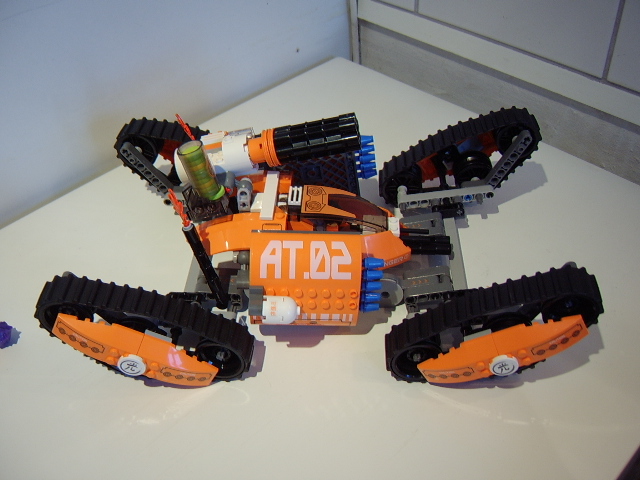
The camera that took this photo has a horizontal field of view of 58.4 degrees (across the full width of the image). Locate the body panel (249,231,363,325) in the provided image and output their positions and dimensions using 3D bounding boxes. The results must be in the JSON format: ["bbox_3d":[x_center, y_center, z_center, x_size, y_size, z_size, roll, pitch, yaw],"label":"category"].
[{"bbox_3d":[-0.008,0.029,0.337,0.064,0.064,0.020,1,28,1],"label":"body panel"}]

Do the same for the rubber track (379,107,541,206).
[{"bbox_3d":[0.110,-0.058,0.455,0.129,0.069,0.018,-17,45,18],"label":"rubber track"}]

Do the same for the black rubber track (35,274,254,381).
[{"bbox_3d":[-0.105,0.059,0.351,0.129,0.069,0.018,13,43,-7],"label":"black rubber track"}]

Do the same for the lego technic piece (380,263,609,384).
[{"bbox_3d":[0.101,0.057,0.342,0.129,0.069,0.018,-17,41,13],"label":"lego technic piece"}]

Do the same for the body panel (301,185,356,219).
[{"bbox_3d":[0.007,-0.023,0.380,0.038,0.009,0.029,7,46,-4],"label":"body panel"}]

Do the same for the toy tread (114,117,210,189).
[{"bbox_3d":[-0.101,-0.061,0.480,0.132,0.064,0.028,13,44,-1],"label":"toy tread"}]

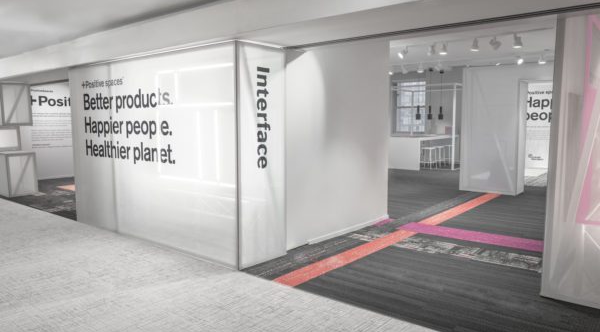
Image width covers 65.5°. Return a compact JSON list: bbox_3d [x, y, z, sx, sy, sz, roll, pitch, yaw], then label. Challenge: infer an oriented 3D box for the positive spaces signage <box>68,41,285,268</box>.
[{"bbox_3d":[-1.661,-0.204,5.707,3.358,2.154,0.666,5,8,39],"label":"positive spaces signage"}]

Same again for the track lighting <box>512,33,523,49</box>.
[{"bbox_3d":[3.376,-1.945,7.232,0.150,0.245,0.140,5,8,39],"label":"track lighting"}]

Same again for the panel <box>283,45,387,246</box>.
[{"bbox_3d":[0.512,-0.467,5.788,0.100,2.632,2.281,5,8,39],"label":"panel"}]

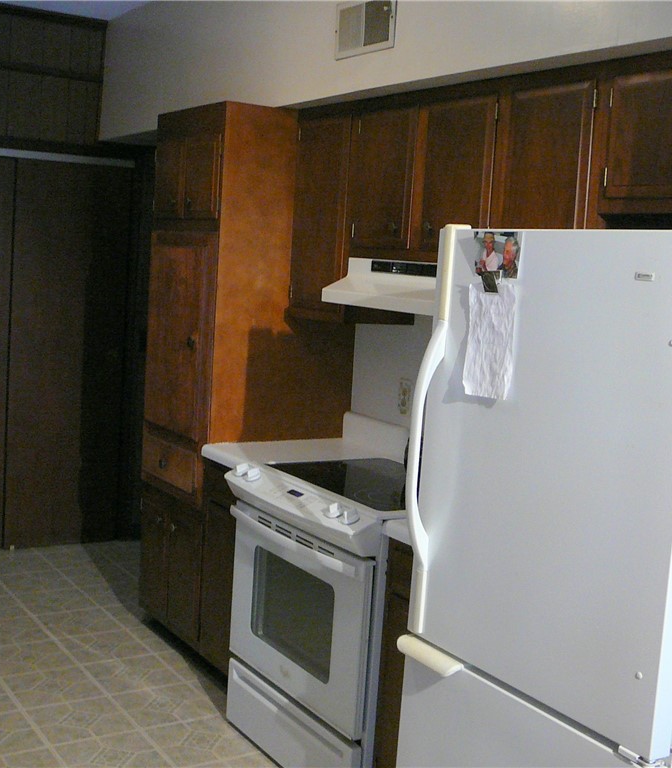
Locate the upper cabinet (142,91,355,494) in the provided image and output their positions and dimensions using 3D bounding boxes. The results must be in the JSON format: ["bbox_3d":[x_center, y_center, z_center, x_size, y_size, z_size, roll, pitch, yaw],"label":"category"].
[{"bbox_3d":[-0.333,-0.311,4.110,0.611,1.451,0.586,-1,8,-33],"label":"upper cabinet"}]

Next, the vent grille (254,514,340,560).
[{"bbox_3d":[-0.121,0.472,3.180,0.015,0.033,0.487,-1,8,-33],"label":"vent grille"}]

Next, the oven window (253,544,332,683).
[{"bbox_3d":[-0.132,0.700,3.210,0.025,0.288,0.475,-1,8,-33],"label":"oven window"}]

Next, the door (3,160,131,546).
[{"bbox_3d":[-1.400,-0.137,5.476,0.644,1.985,0.040,-1,8,-33],"label":"door"}]

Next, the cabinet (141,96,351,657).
[{"bbox_3d":[-0.356,0.026,4.149,0.611,2.132,0.586,-1,8,-33],"label":"cabinet"}]

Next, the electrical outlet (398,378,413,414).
[{"bbox_3d":[0.257,0.046,3.761,0.012,0.127,0.077,-1,8,-33],"label":"electrical outlet"}]

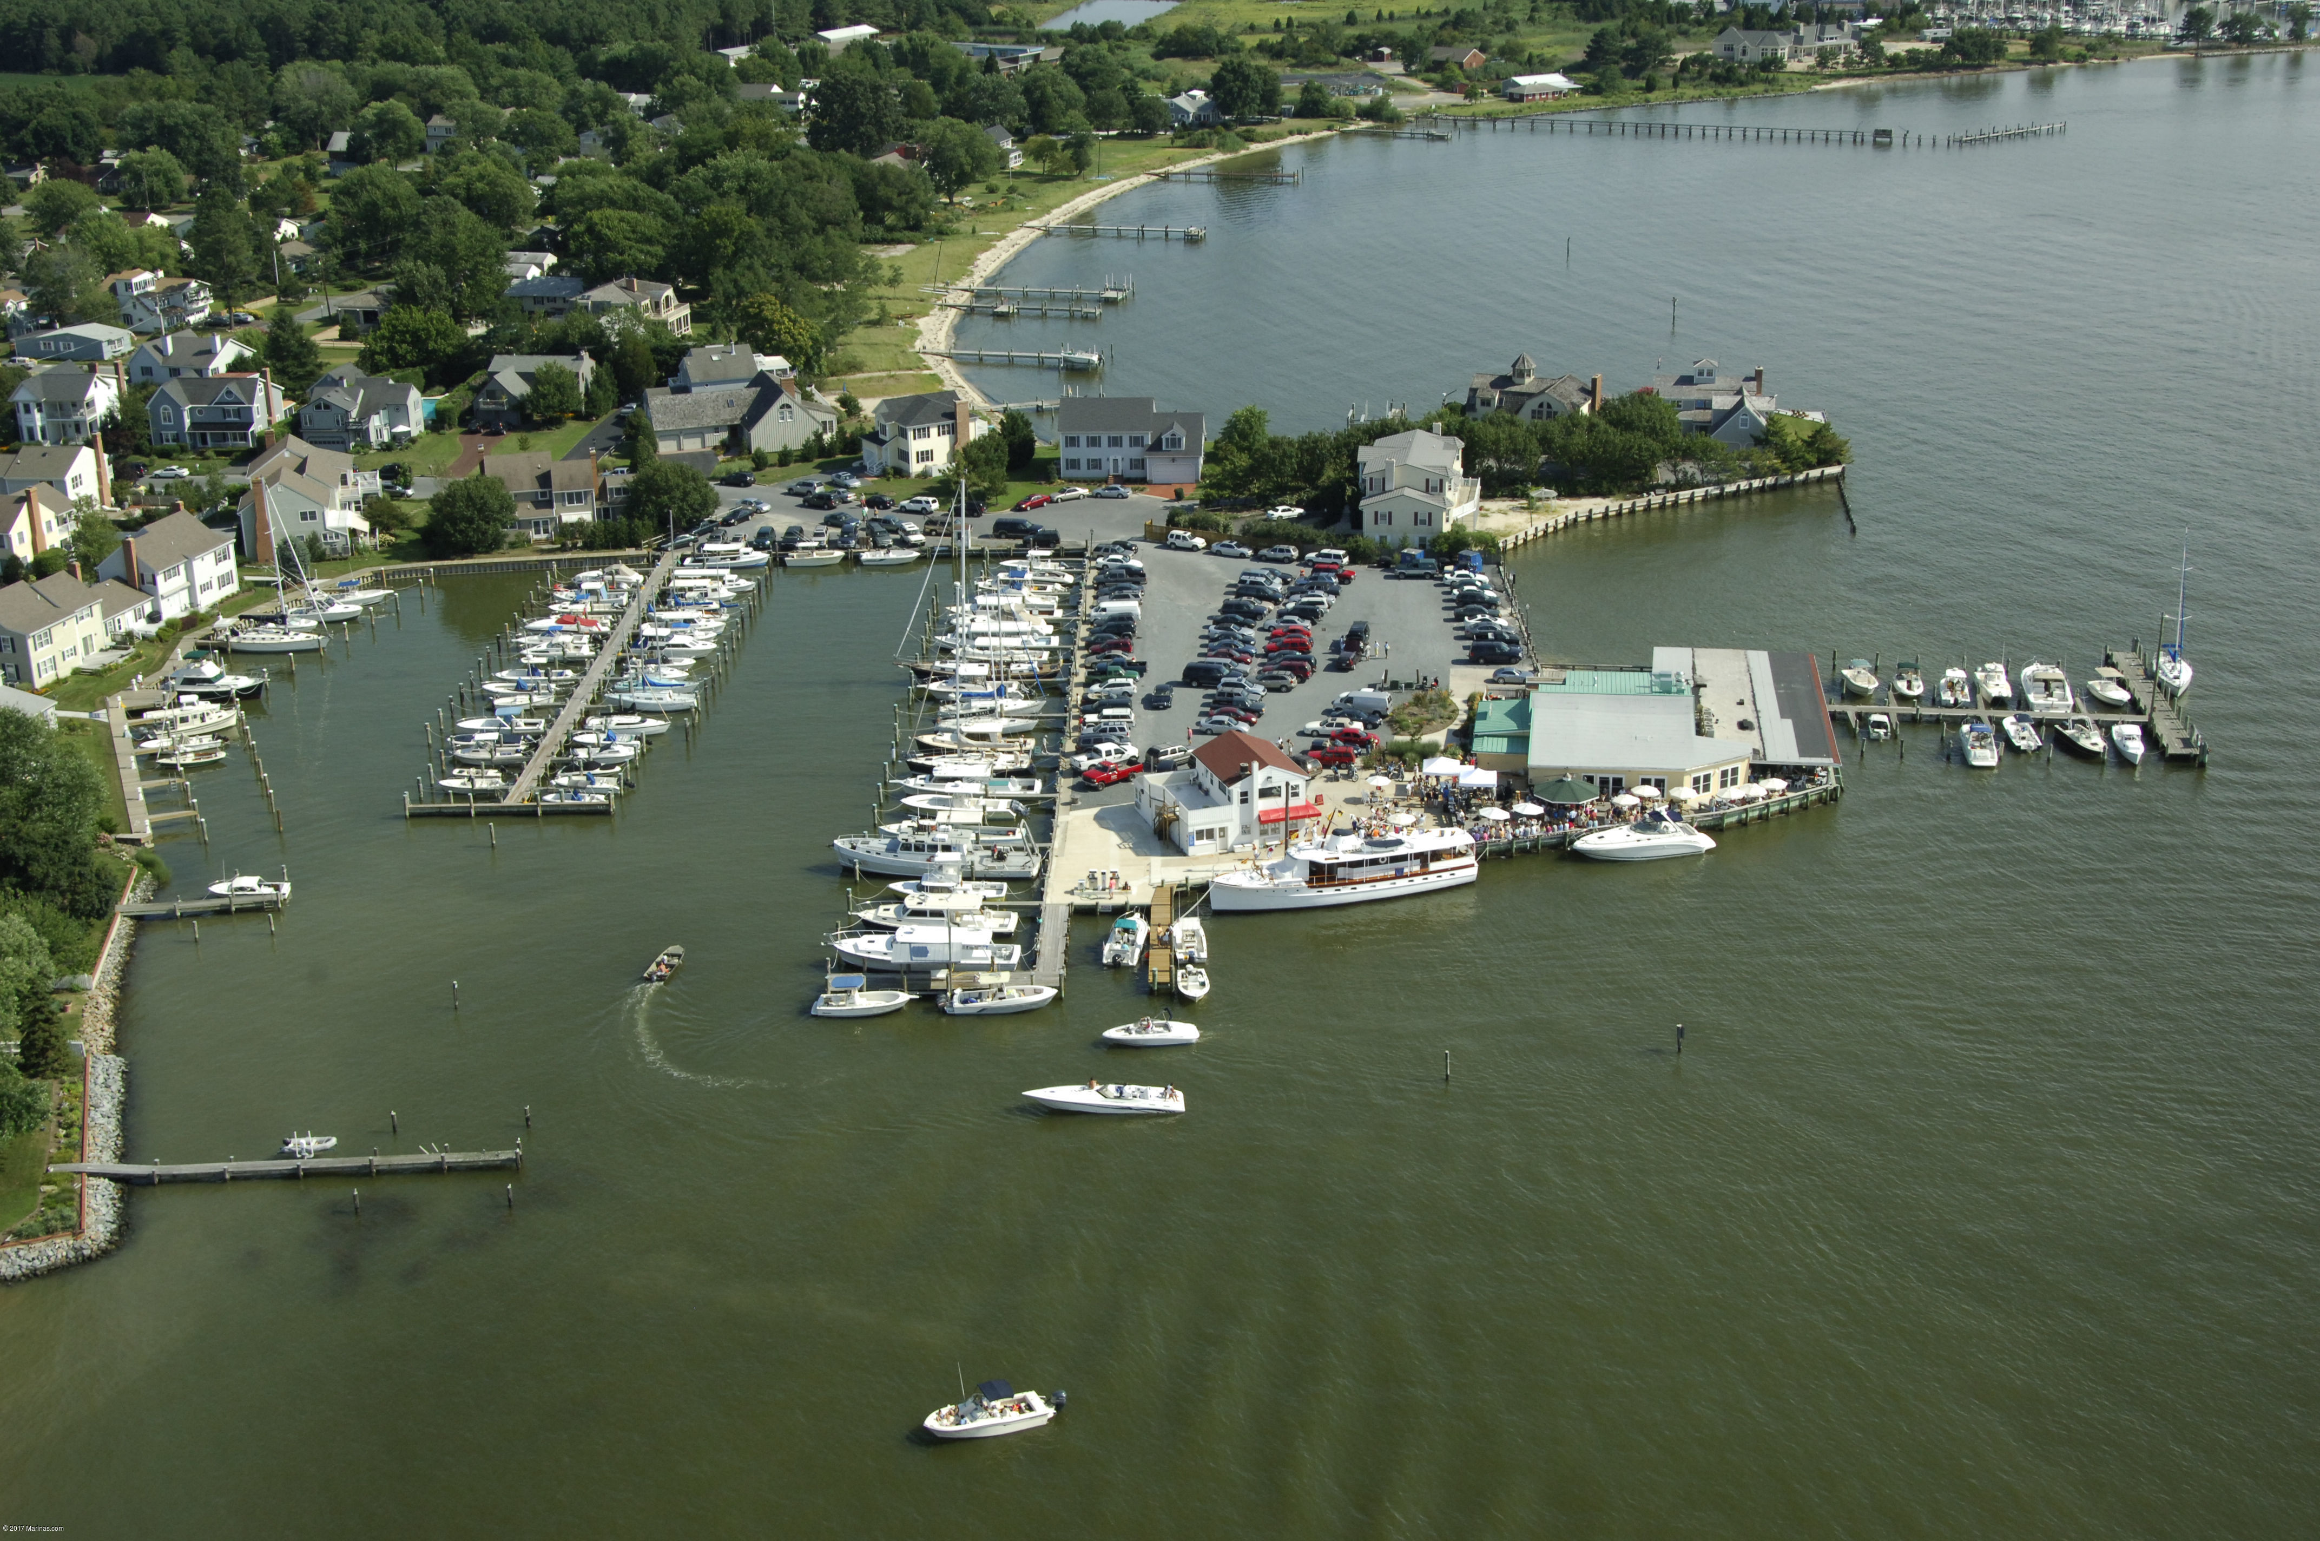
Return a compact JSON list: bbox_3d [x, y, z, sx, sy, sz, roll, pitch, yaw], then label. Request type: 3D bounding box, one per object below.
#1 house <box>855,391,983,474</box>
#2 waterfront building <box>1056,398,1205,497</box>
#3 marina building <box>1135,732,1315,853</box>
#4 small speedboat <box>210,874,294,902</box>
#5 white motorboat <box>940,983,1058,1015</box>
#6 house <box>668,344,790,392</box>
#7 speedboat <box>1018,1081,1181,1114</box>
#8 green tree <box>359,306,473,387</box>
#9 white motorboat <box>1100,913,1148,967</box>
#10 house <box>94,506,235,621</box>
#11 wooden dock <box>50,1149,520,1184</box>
[{"bbox_3d":[-30.380,-43.037,349.957,11.400,9.000,12.000,-10,21,-24],"label":"house"},{"bbox_3d":[-3.418,-41.475,342.965,17.400,9.200,10.400,1,20,4],"label":"waterfront building"},{"bbox_3d":[5.323,1.037,228.880,10.700,7.200,11.800,-8,21,-19],"label":"marina building"},{"bbox_3d":[-72.349,9.392,219.045,6.200,2.100,2.400,-5,20,-12],"label":"small speedboat"},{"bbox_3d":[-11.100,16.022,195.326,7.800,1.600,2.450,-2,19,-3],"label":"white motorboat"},{"bbox_3d":[-59.862,-54.386,384.176,15.500,8.800,10.500,-8,20,-20],"label":"house"},{"bbox_3d":[-3.646,21.729,184.528,10.600,1.400,2.500,-1,20,-1],"label":"speedboat"},{"bbox_3d":[-108.842,-62.563,401.967,15.500,10.200,15.500,-1,20,0],"label":"green tree"},{"bbox_3d":[-2.439,12.188,204.021,2.500,2.100,7.500,3,19,9],"label":"white motorboat"},{"bbox_3d":[-104.541,-21.735,291.885,8.600,8.700,11.700,4,21,13],"label":"house"},{"bbox_3d":[-53.701,24.159,170.045,28.600,1.500,1.600,-2,19,-4],"label":"wooden dock"}]

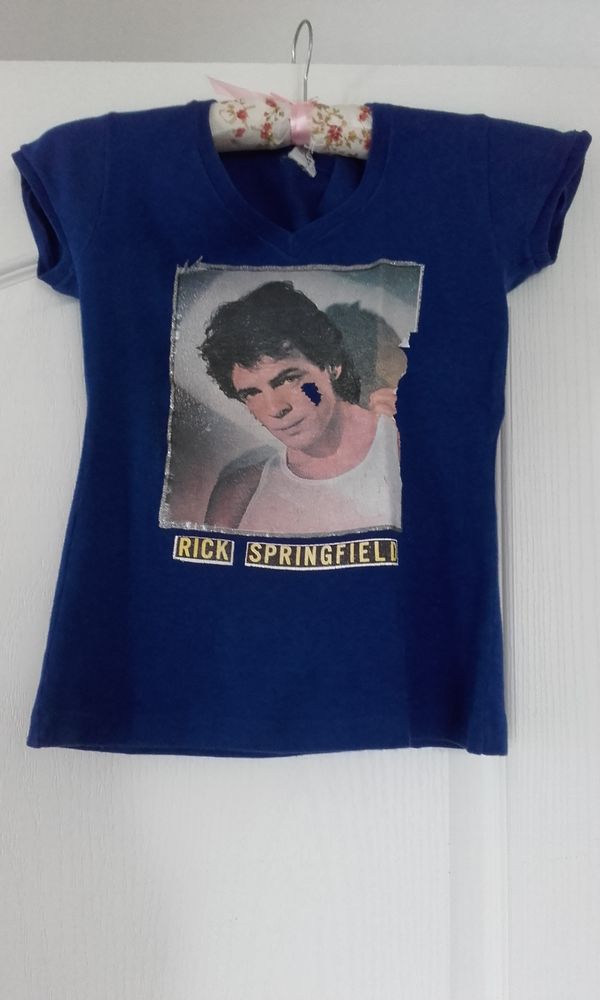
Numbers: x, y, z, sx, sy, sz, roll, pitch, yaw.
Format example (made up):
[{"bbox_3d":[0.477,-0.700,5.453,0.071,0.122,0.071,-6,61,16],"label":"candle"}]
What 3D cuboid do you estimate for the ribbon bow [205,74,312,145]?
[{"bbox_3d":[-0.037,-0.364,0.780,0.100,0.064,0.045,0,-4,0],"label":"ribbon bow"}]

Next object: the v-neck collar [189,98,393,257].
[{"bbox_3d":[-0.009,-0.298,0.772,0.187,0.145,0.050,0,-4,0],"label":"v-neck collar"}]

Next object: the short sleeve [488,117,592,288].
[{"bbox_3d":[0.224,-0.280,0.785,0.101,0.163,0.050,0,-4,0],"label":"short sleeve"}]

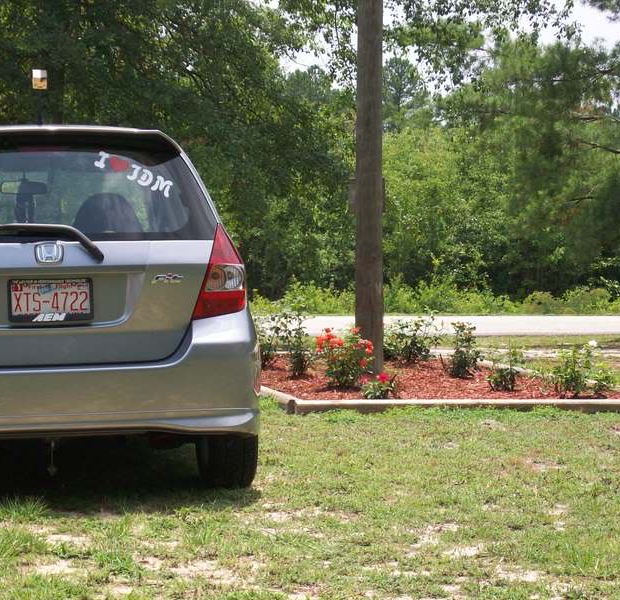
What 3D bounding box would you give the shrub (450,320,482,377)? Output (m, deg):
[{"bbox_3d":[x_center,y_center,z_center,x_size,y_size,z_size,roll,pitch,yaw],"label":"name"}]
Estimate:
[{"bbox_3d":[1.145,0.363,15.600,0.257,0.426,0.240,0,1,0],"label":"shrub"}]

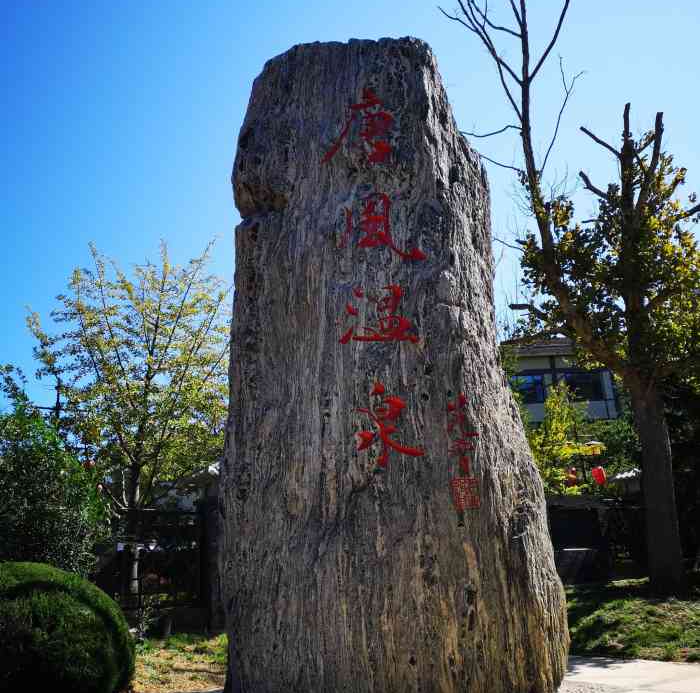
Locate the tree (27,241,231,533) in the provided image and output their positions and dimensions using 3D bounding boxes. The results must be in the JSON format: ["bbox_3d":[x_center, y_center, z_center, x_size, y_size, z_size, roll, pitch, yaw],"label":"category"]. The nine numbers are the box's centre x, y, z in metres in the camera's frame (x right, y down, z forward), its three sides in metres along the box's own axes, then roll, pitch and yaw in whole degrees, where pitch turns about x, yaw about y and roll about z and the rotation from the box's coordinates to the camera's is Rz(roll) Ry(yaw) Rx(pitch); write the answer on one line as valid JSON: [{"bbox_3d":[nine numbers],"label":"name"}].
[{"bbox_3d":[-4.102,1.317,14.729,4.400,7.381,4.300,4,-18,-15],"label":"tree"}]

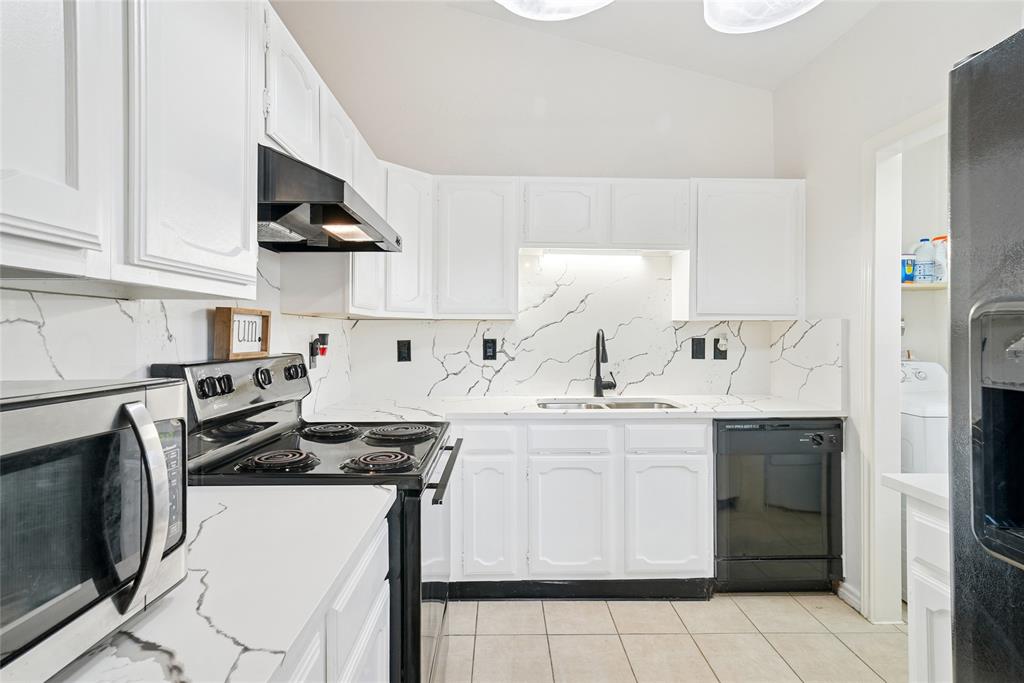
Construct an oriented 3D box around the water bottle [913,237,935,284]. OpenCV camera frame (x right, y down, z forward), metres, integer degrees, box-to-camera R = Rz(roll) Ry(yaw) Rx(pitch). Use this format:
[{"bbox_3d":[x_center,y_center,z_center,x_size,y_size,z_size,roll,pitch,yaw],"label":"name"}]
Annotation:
[{"bbox_3d":[2.356,-0.463,2.923,0.107,0.253,0.107,0,1,-1],"label":"water bottle"}]

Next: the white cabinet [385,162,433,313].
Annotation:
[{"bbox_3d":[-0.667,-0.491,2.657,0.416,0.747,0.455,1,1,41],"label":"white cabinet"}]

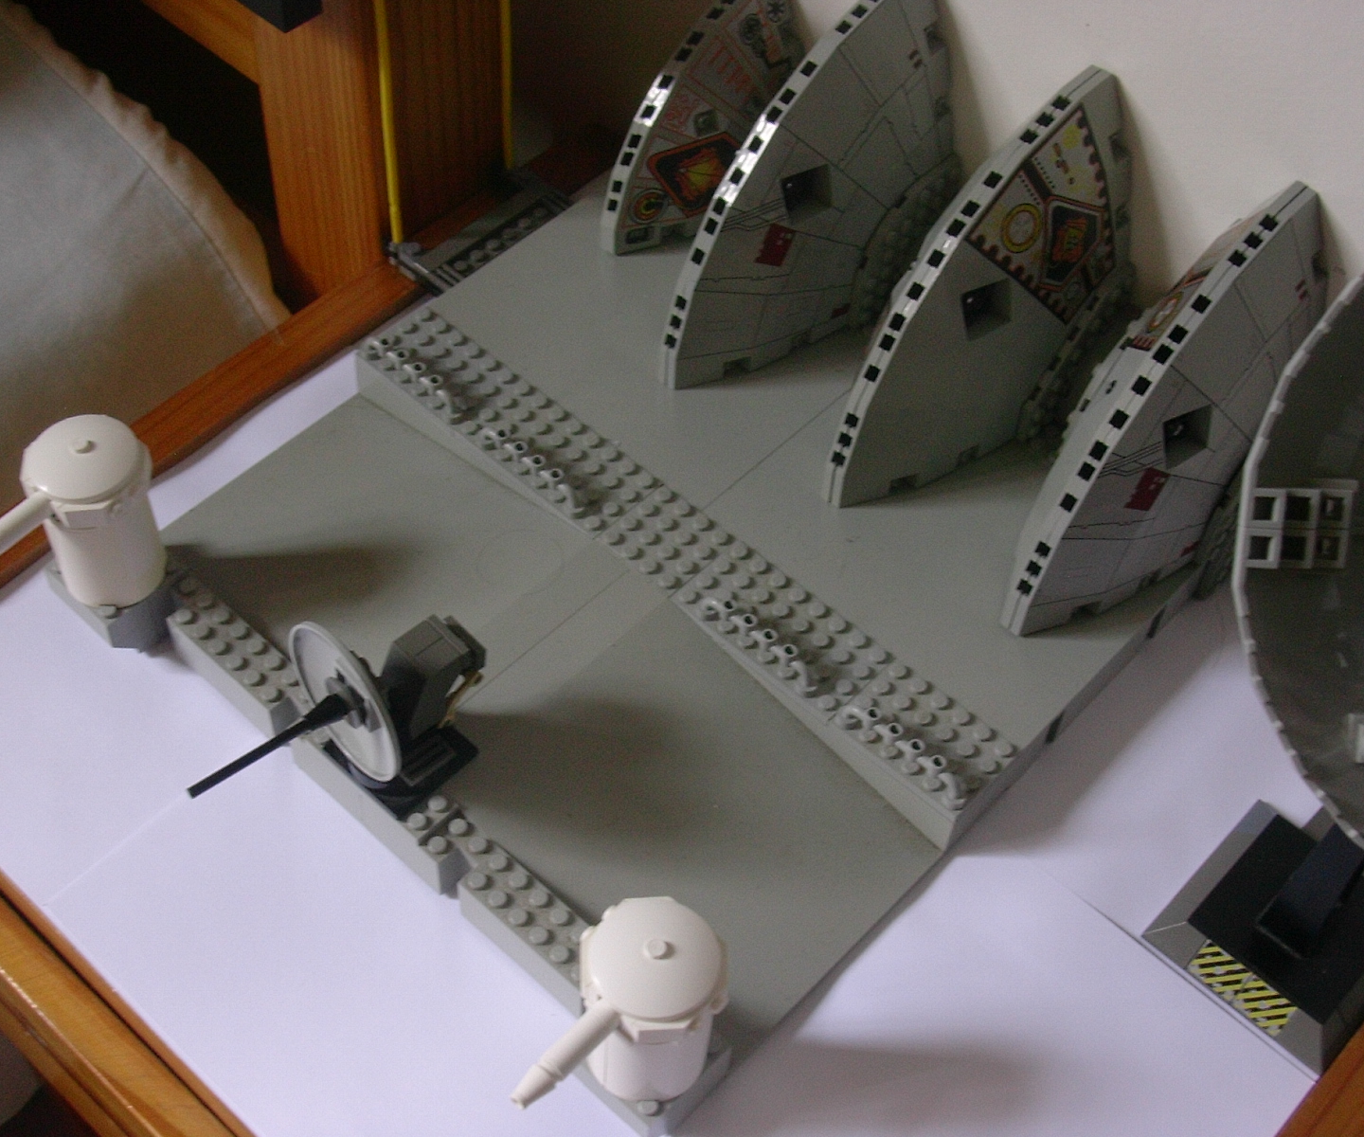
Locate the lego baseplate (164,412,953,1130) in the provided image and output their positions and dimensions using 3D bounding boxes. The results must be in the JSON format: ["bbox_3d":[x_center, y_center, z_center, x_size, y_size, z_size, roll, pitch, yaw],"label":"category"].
[{"bbox_3d":[-0.058,0.042,0.592,0.256,0.021,0.126,38,61,23],"label":"lego baseplate"}]

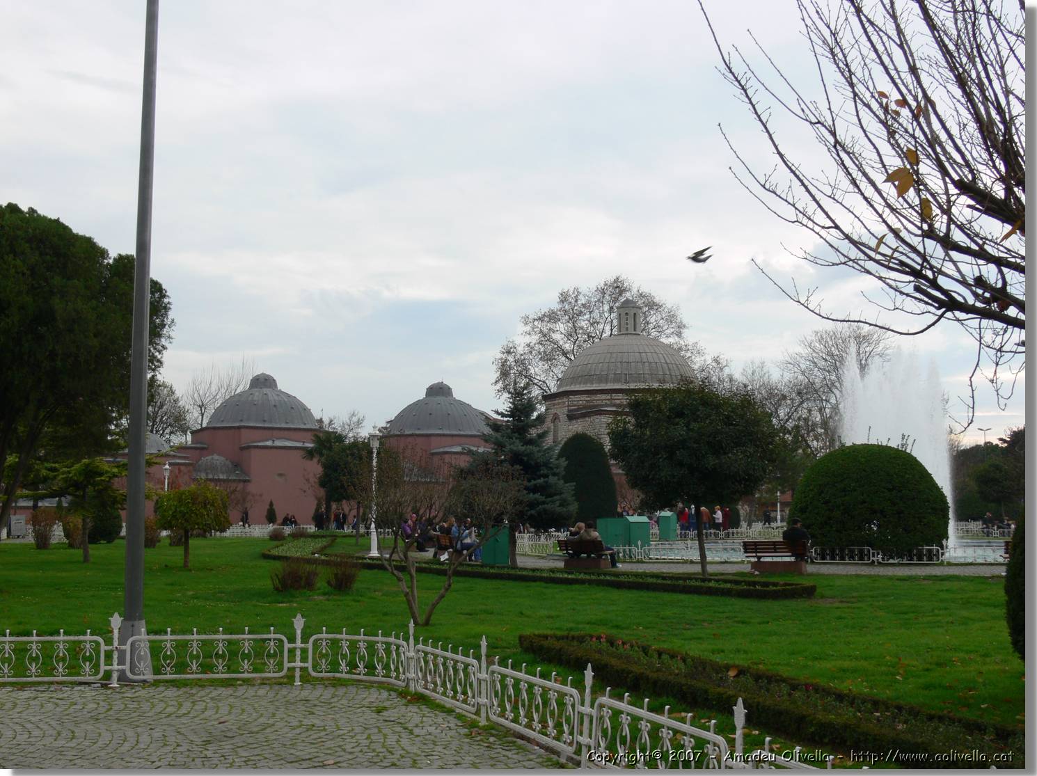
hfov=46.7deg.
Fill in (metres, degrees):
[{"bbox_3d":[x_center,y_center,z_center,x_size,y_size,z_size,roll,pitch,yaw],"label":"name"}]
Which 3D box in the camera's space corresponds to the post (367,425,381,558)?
[{"bbox_3d":[-4.244,3.056,35.481,0.380,3.900,0.380,0,-5,0],"label":"post"}]

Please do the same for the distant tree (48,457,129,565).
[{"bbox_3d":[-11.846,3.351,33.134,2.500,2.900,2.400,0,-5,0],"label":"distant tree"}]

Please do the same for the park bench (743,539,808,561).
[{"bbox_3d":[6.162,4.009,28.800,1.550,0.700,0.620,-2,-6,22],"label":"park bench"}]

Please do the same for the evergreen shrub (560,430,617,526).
[{"bbox_3d":[4.070,5.554,69.793,3.350,6.011,3.350,0,-6,0],"label":"evergreen shrub"}]

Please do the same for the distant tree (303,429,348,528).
[{"bbox_3d":[-13.176,6.348,82.777,3.300,6.991,3.200,0,-6,0],"label":"distant tree"}]

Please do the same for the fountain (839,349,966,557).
[{"bbox_3d":[14.812,2.394,46.491,4.700,7.705,4.600,0,-6,0],"label":"fountain"}]

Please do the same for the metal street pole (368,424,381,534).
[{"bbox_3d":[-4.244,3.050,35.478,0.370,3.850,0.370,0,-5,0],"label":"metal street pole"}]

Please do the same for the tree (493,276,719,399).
[{"bbox_3d":[9.465,0.592,128.000,23.500,24.500,22.000,0,-5,0],"label":"tree"}]

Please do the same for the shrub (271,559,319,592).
[{"bbox_3d":[-4.379,3.664,23.453,0.930,0.634,0.800,0,-6,0],"label":"shrub"}]

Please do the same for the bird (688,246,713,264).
[{"bbox_3d":[2.726,-1.990,18.000,0.360,0.250,0.420,0,-5,0],"label":"bird"}]

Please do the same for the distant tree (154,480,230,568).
[{"bbox_3d":[-8.795,3.666,32.296,2.030,2.373,2.000,0,-6,0],"label":"distant tree"}]

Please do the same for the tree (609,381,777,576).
[{"bbox_3d":[4.198,2.165,28.827,4.000,4.676,3.900,0,-6,0],"label":"tree"}]

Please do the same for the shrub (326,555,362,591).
[{"bbox_3d":[-3.431,3.632,23.456,0.700,0.697,0.680,0,-6,0],"label":"shrub"}]

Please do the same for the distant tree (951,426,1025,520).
[{"bbox_3d":[37.342,7.050,94.767,6.300,7.957,5.800,0,-6,0],"label":"distant tree"}]

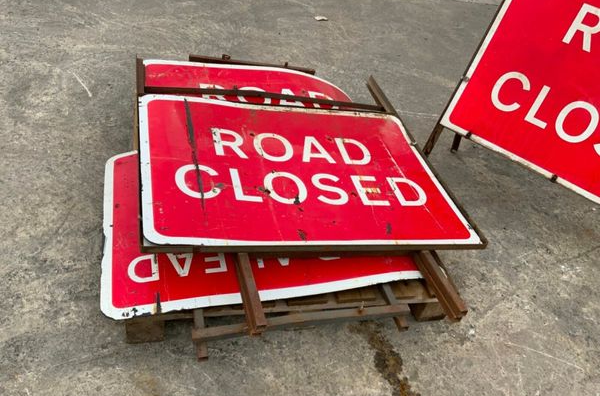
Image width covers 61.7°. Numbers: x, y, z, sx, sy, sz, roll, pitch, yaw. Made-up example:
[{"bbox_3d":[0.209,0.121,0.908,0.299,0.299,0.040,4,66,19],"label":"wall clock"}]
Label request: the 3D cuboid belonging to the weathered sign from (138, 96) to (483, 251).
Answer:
[{"bbox_3d":[0.005,-0.105,1.722,1.060,0.038,0.760,1,41,-19],"label":"weathered sign"}]

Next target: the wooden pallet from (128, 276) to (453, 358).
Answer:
[{"bbox_3d":[-0.099,0.109,1.756,1.000,0.150,0.800,-1,38,-19],"label":"wooden pallet"}]

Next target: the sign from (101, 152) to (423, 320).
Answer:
[{"bbox_3d":[-0.122,0.059,1.753,1.050,0.040,0.750,-4,41,-17],"label":"sign"}]

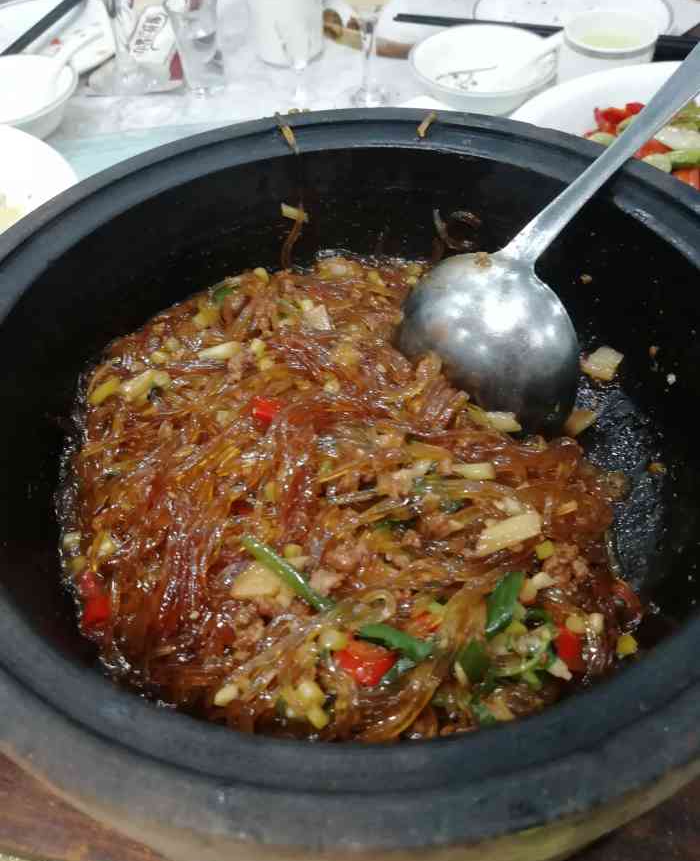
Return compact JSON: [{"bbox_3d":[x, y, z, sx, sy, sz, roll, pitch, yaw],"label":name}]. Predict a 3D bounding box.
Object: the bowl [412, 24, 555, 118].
[{"bbox_3d":[0.107,-0.284,0.602,0.120,0.047,0.120,-1,50,2],"label":"bowl"}]

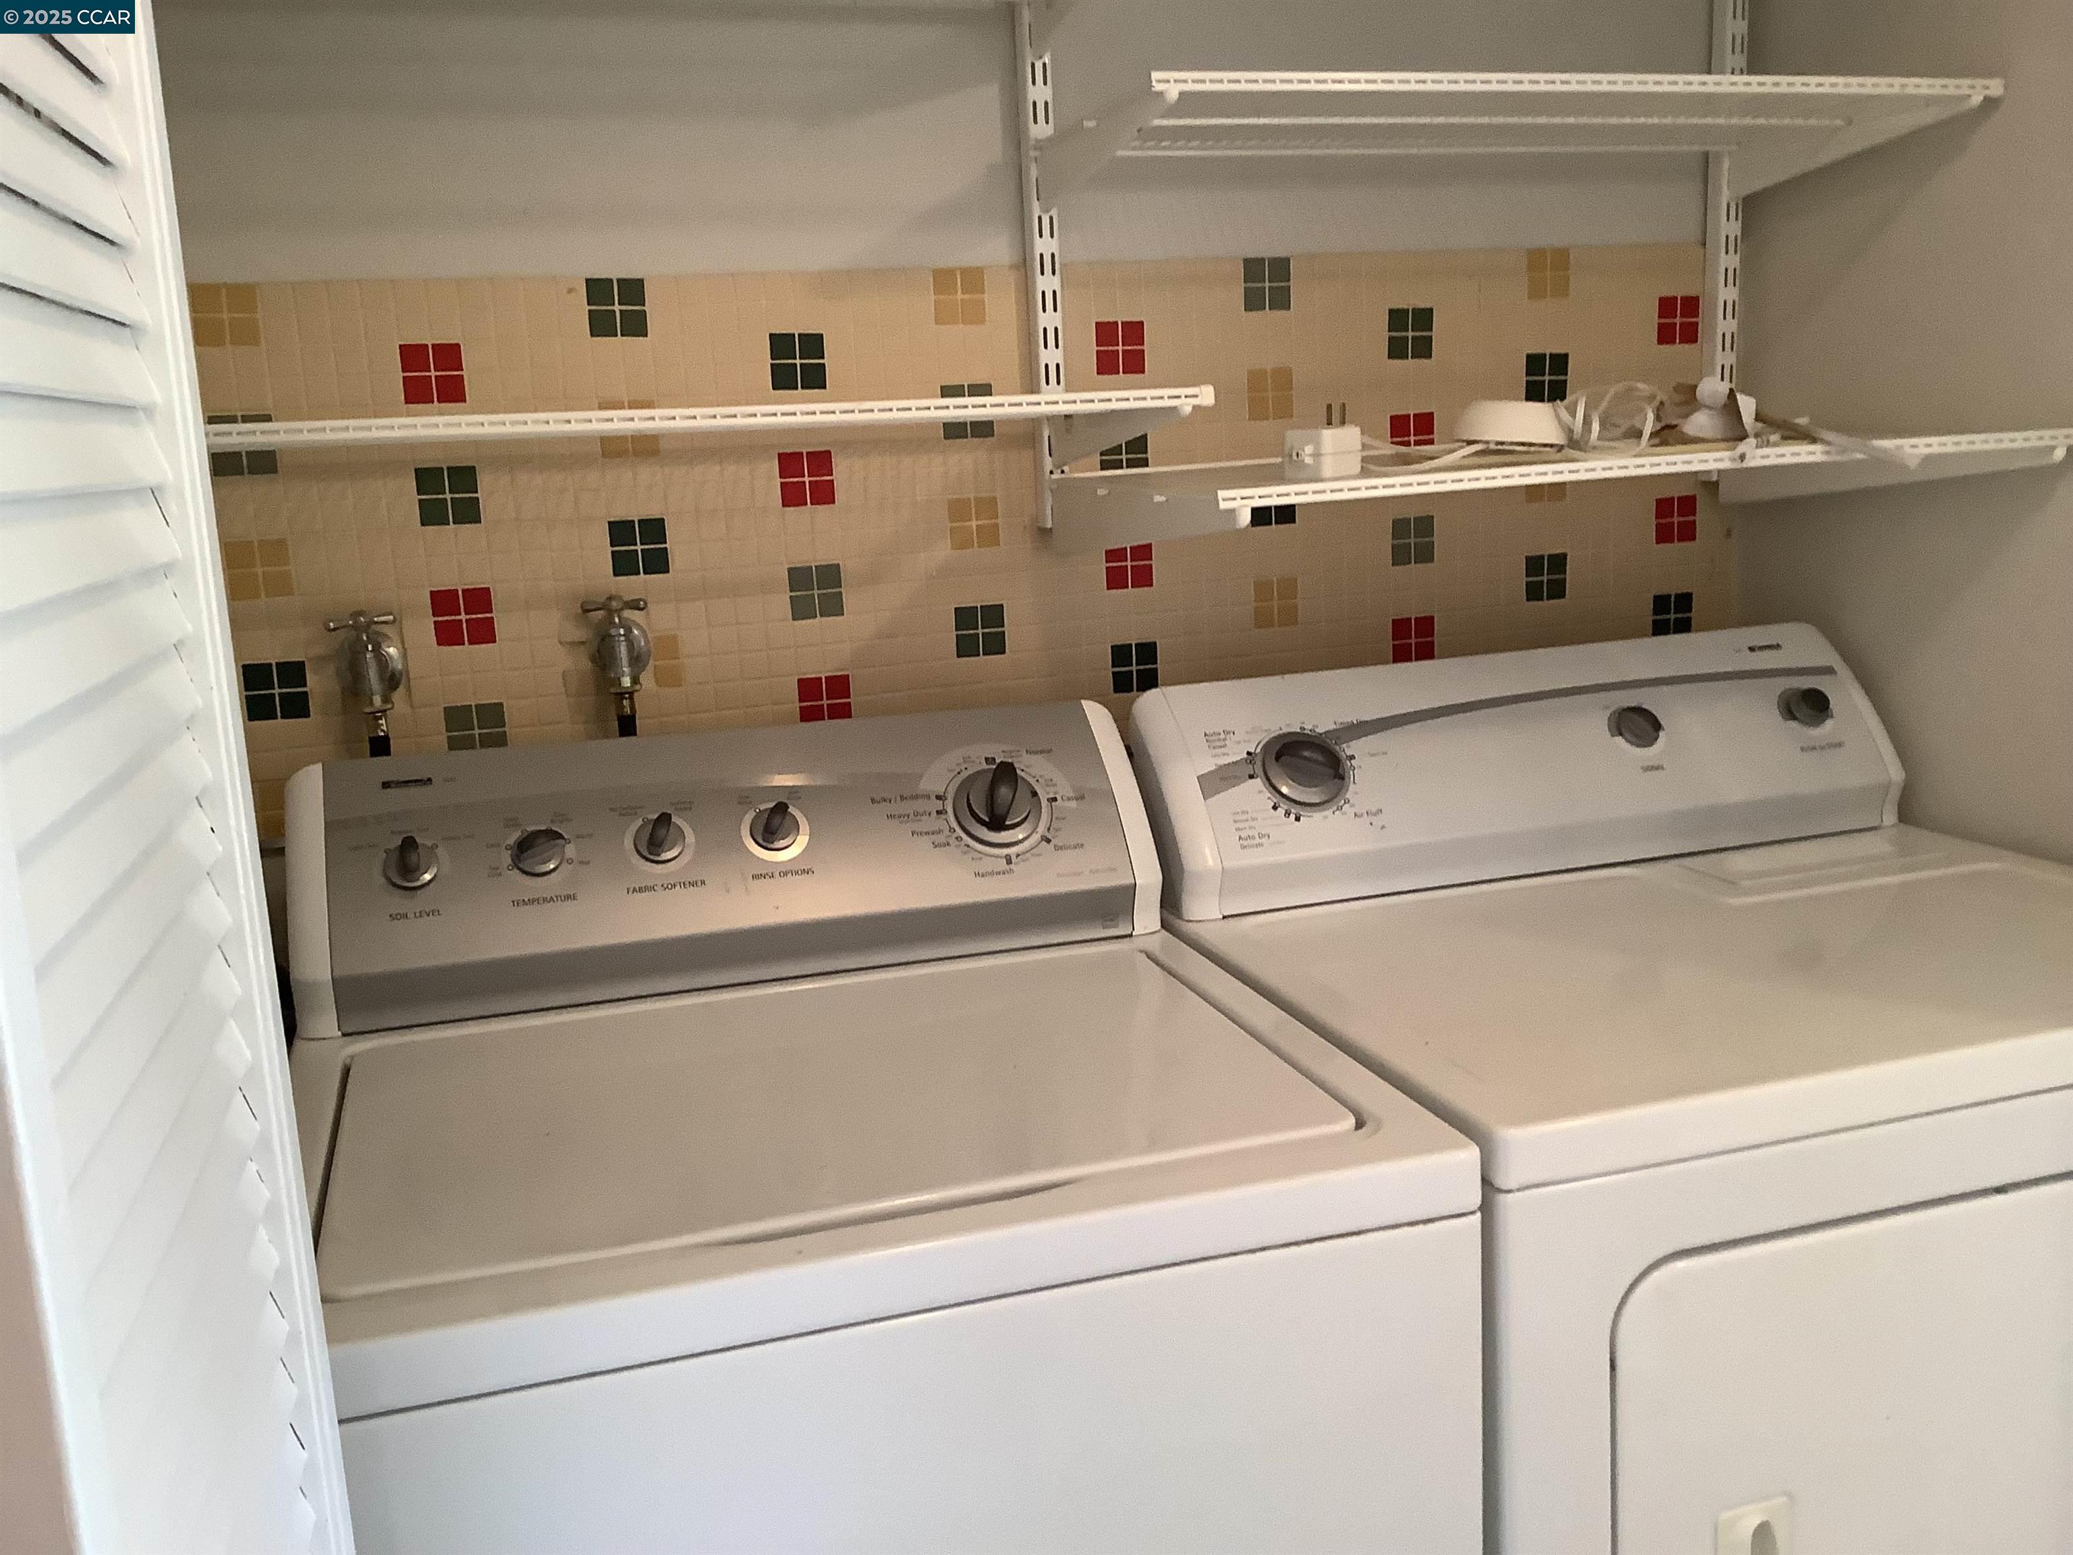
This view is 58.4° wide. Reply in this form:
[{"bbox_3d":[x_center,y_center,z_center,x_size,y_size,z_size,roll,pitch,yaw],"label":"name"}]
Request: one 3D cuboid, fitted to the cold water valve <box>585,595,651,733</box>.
[{"bbox_3d":[-0.356,-0.099,1.592,0.057,0.117,0.065,-7,12,-17],"label":"cold water valve"}]

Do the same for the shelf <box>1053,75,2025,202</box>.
[{"bbox_3d":[0.406,-0.549,1.615,0.778,0.062,0.316,-7,12,-17],"label":"shelf"}]

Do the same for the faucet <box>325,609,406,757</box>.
[{"bbox_3d":[-0.550,-0.080,1.530,0.057,0.117,0.065,-7,12,-17],"label":"faucet"}]

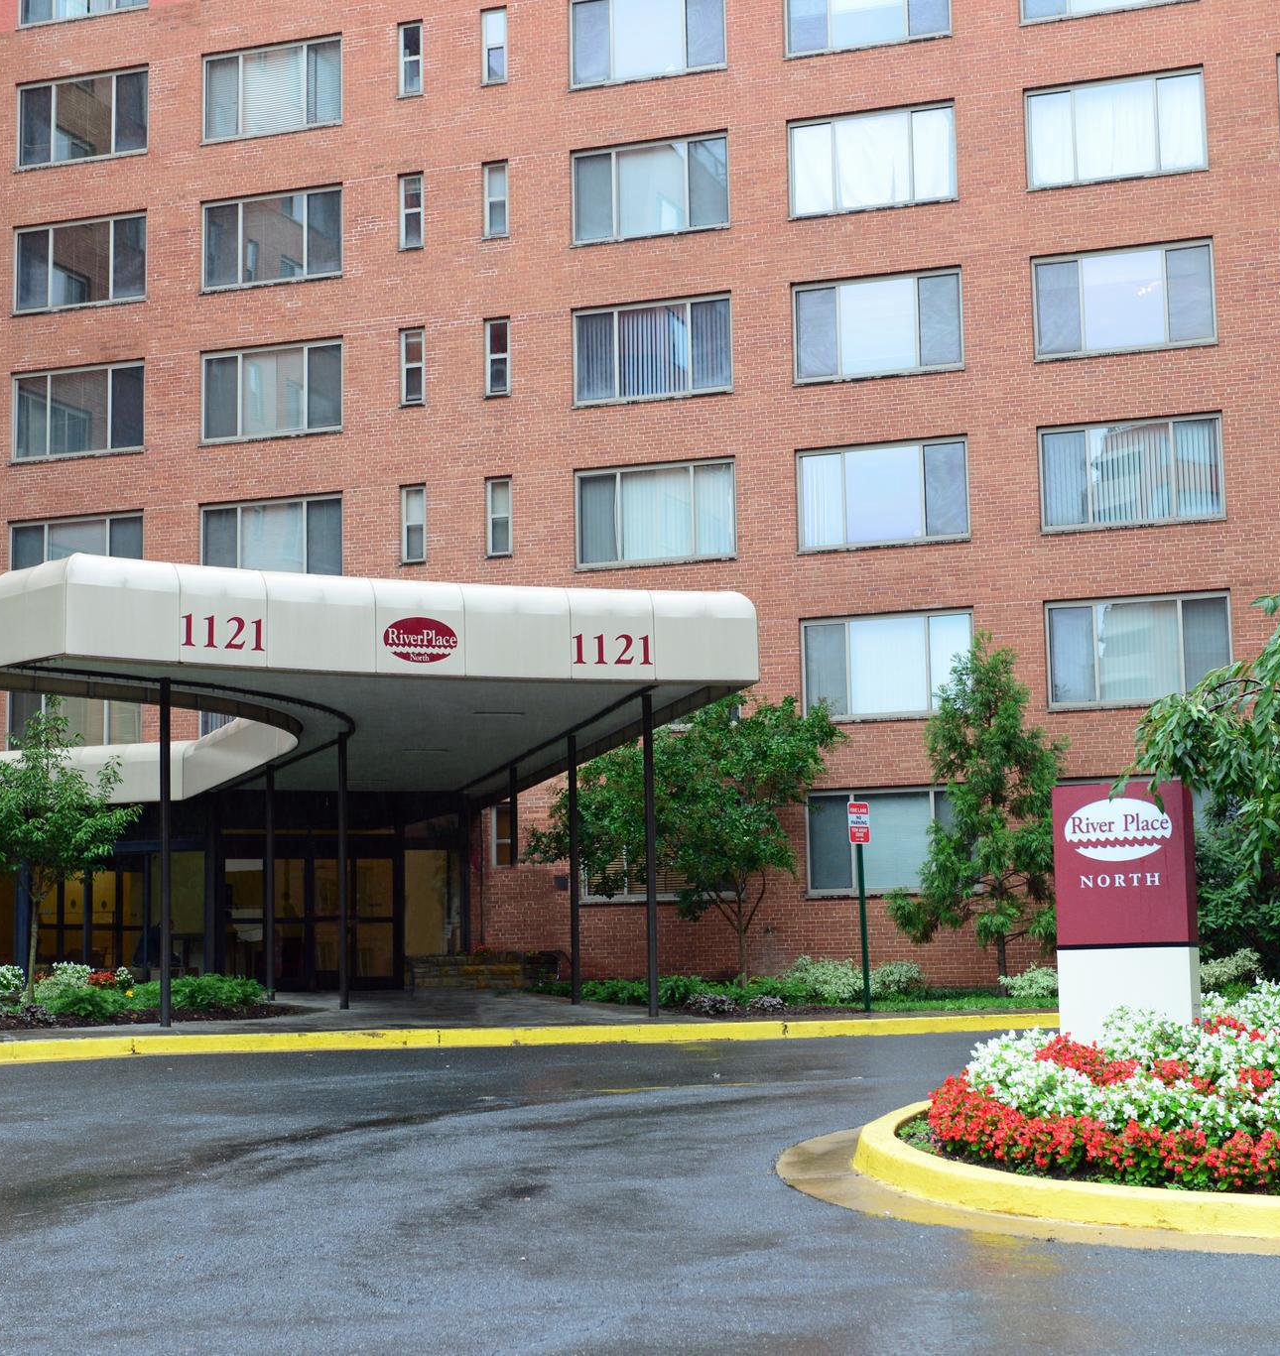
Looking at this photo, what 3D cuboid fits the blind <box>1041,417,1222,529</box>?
[{"bbox_3d":[7.367,-3.042,35.538,2.680,1.560,0.120,-3,-8,19],"label":"blind"}]

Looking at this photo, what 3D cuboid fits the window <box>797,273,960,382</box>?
[{"bbox_3d":[3.761,-5.543,37.499,2.720,1.640,0.150,-4,-8,19],"label":"window"}]

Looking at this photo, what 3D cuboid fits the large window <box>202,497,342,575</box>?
[{"bbox_3d":[-6.220,-2.211,40.099,2.680,1.560,0.120,-3,-8,19],"label":"large window"}]

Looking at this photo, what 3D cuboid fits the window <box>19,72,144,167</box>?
[{"bbox_3d":[-10.065,-10.087,42.871,2.720,1.640,0.150,-4,-8,19],"label":"window"}]

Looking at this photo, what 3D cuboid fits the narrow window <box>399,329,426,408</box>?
[{"bbox_3d":[-3.825,-5.240,39.923,0.440,1.280,0.130,-4,-8,18],"label":"narrow window"}]

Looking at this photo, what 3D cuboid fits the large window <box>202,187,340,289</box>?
[{"bbox_3d":[-6.323,-7.570,40.936,2.631,1.571,0.130,-4,-8,19],"label":"large window"}]

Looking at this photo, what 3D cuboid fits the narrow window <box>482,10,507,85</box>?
[{"bbox_3d":[-2.460,-10.684,40.132,0.440,1.280,0.130,-4,-8,18],"label":"narrow window"}]

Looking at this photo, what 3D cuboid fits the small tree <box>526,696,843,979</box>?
[{"bbox_3d":[0.627,2.379,35.078,4.566,4.344,4.000,-1,-7,0],"label":"small tree"}]

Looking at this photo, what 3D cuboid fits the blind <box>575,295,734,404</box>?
[{"bbox_3d":[0.206,-5.290,38.385,2.654,1.517,0.120,-4,-8,18],"label":"blind"}]

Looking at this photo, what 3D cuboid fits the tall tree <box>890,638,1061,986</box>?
[{"bbox_3d":[4.722,1.946,33.829,2.602,5.147,2.400,-1,-7,0],"label":"tall tree"}]

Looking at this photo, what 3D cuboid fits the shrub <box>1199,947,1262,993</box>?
[{"bbox_3d":[7.668,3.830,31.000,0.880,0.620,0.750,-3,-8,19],"label":"shrub"}]

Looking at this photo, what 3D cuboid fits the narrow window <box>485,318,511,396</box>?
[{"bbox_3d":[-2.324,-5.269,39.142,0.450,1.270,0.120,-3,-8,19],"label":"narrow window"}]

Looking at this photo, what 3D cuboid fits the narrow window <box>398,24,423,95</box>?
[{"bbox_3d":[-3.874,-10.542,40.472,0.432,1.255,0.130,-4,-8,19],"label":"narrow window"}]

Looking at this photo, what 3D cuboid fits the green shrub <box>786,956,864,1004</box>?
[{"bbox_3d":[2.363,3.865,30.300,0.933,0.609,0.950,-1,-8,0],"label":"green shrub"}]

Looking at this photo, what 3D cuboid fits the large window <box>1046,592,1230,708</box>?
[{"bbox_3d":[7.430,-0.396,35.297,2.670,1.517,0.120,-4,-8,18],"label":"large window"}]

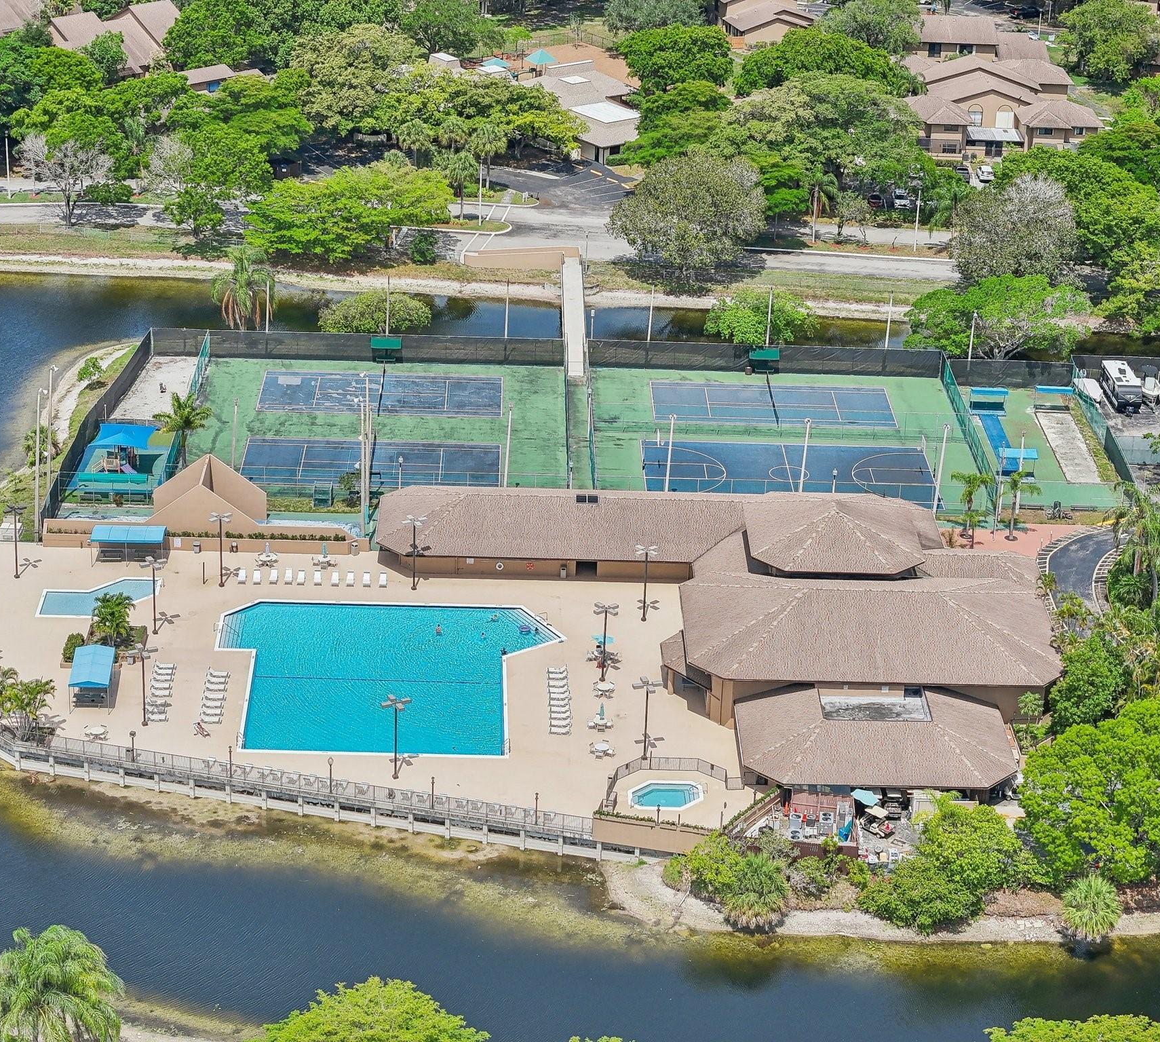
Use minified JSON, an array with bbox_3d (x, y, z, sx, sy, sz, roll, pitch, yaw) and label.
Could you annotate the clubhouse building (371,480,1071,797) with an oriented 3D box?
[{"bbox_3d":[10.960,6.761,223.788,56.000,8.800,54.000,1,23,-2],"label":"clubhouse building"}]

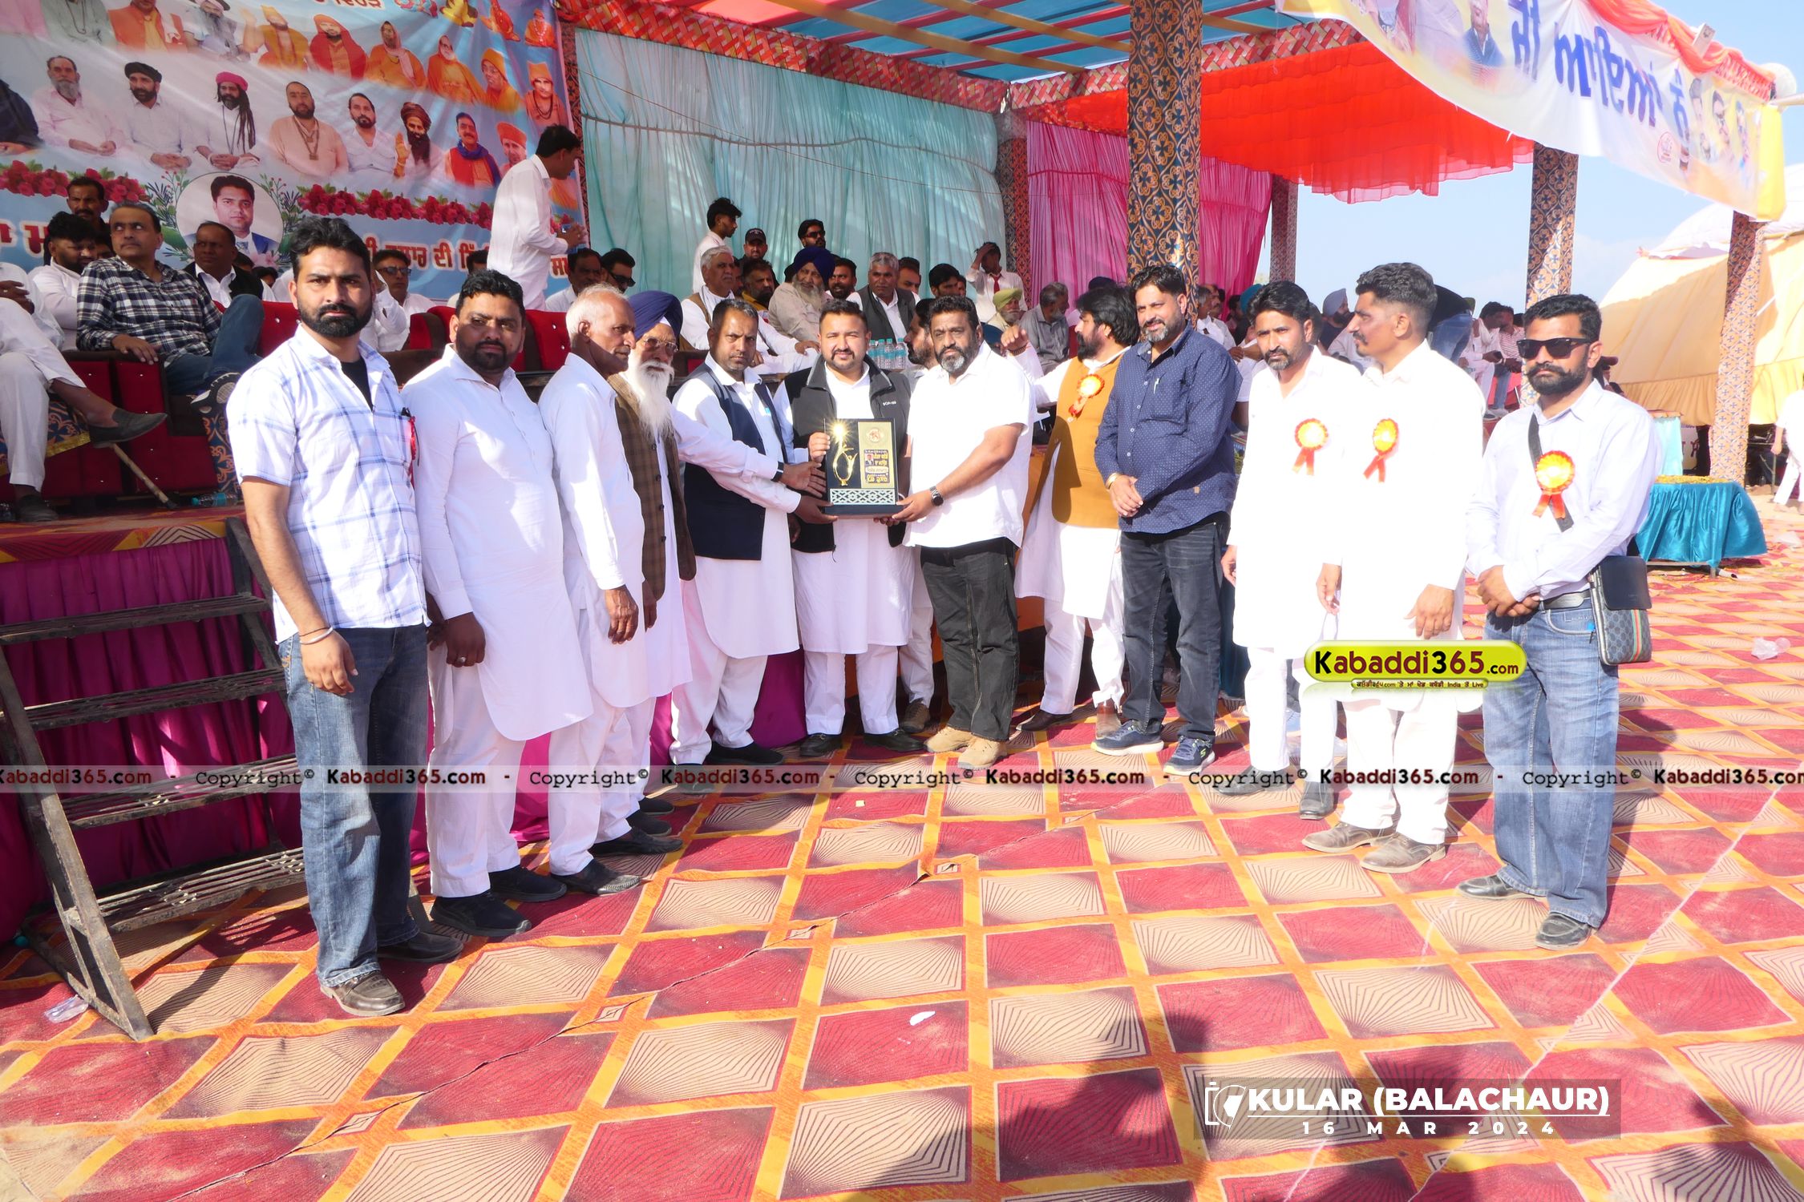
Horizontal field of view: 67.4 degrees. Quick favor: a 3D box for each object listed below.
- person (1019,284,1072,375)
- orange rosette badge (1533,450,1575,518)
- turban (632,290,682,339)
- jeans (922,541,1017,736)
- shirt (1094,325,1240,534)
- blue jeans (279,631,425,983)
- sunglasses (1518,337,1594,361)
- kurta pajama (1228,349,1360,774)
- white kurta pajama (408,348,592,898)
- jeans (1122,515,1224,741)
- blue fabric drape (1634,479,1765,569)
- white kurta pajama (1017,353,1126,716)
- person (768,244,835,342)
[{"bbox_3d":[1.078,-1.772,9.744,0.560,1.070,0.780,-5,12,-22],"label":"person"},{"bbox_3d":[1.686,-0.302,3.495,0.030,0.175,0.110,-8,11,-43],"label":"orange rosette badge"},{"bbox_3d":[-0.791,-0.880,4.268,0.210,0.190,0.250,-7,12,-29],"label":"turban"},{"bbox_3d":[0.260,0.093,5.248,0.400,0.920,0.290,4,9,28],"label":"jeans"},{"bbox_3d":[0.998,-0.650,5.111,0.530,0.780,0.360,6,10,38],"label":"shirt"},{"bbox_3d":[-1.365,0.420,3.400,0.310,0.910,0.390,5,11,31],"label":"blue jeans"},{"bbox_3d":[1.712,-0.657,3.531,0.150,0.050,0.147,-7,11,-40],"label":"sunglasses"},{"bbox_3d":[1.390,-0.133,4.740,0.510,1.460,0.360,8,13,43],"label":"kurta pajama"},{"bbox_3d":[-1.143,0.046,3.830,0.410,1.480,0.530,4,11,24],"label":"white kurta pajama"},{"bbox_3d":[0.992,0.078,5.005,0.410,0.910,0.310,5,12,27],"label":"jeans"},{"bbox_3d":[5.141,-0.513,8.724,0.800,0.550,0.560,0,11,8],"label":"blue fabric drape"},{"bbox_3d":[0.727,-0.287,5.517,0.550,1.440,0.420,6,11,40],"label":"white kurta pajama"},{"bbox_3d":[-0.529,-1.572,8.199,0.600,1.170,0.780,-7,12,-27],"label":"person"}]

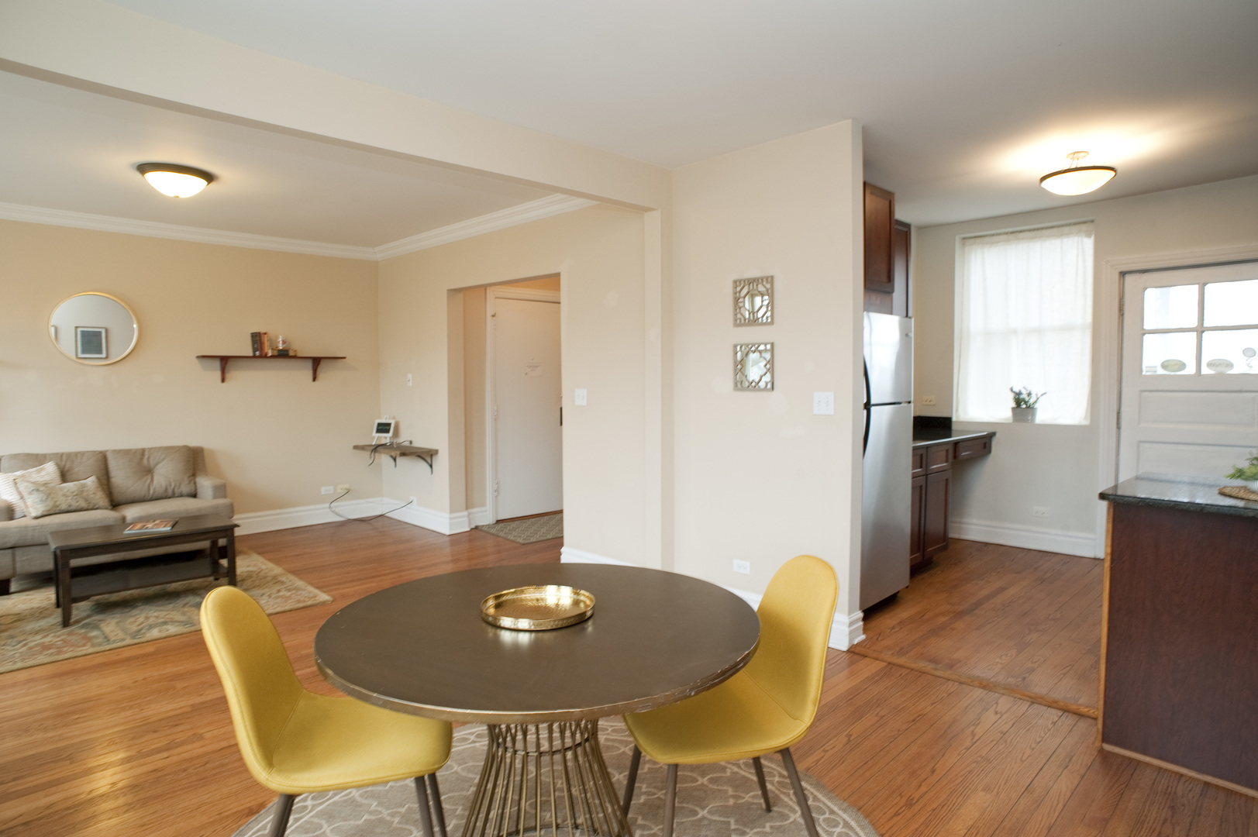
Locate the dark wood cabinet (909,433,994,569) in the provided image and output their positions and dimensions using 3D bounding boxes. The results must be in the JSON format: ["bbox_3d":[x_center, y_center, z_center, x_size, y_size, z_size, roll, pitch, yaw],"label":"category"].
[{"bbox_3d":[2.101,0.604,5.246,0.600,0.875,1.690,3,5,45],"label":"dark wood cabinet"}]

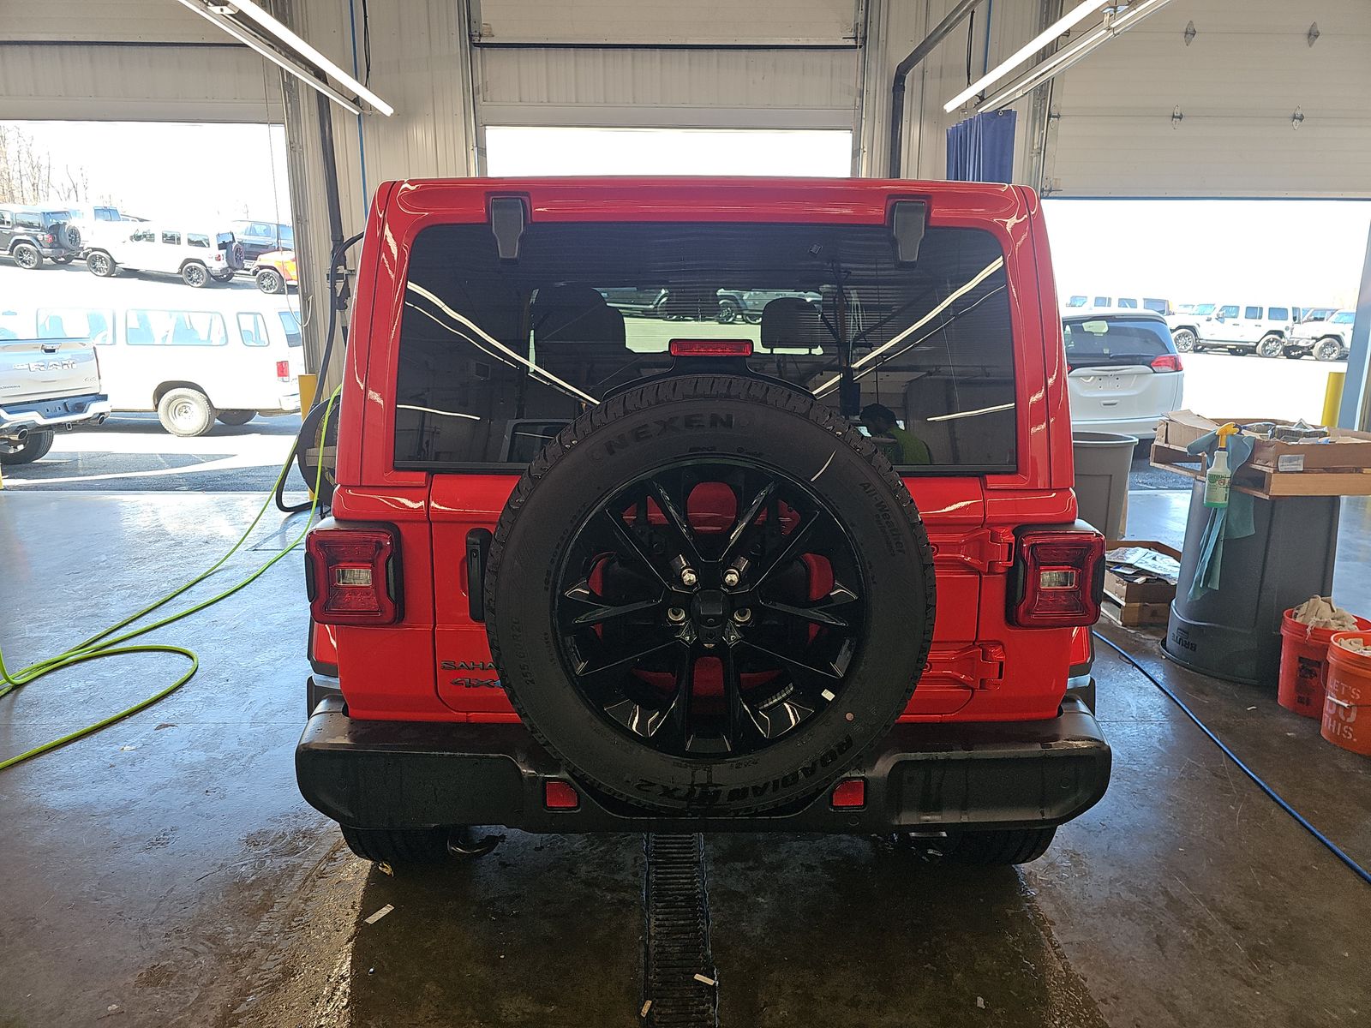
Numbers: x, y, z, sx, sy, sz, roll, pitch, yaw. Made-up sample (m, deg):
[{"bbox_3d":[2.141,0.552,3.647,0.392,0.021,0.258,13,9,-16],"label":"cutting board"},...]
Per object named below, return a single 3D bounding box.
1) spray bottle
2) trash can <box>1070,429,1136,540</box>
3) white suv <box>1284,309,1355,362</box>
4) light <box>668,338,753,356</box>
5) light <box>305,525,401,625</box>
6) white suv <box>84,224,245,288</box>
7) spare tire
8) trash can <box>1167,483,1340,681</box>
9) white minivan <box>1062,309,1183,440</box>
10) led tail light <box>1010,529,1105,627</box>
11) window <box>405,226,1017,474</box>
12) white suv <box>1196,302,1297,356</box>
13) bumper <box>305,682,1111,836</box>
[{"bbox_3d":[2.123,-0.193,3.600,0.115,0.330,0.090,0,12,-1],"label":"spray bottle"},{"bbox_3d":[2.720,-0.168,6.241,0.575,0.700,0.575,0,12,0],"label":"trash can"},{"bbox_3d":[24.089,-6.333,32.674,4.750,1.850,1.890,3,13,-2],"label":"white suv"},{"bbox_3d":[0.053,-0.315,1.729,0.158,0.034,0.045,0,12,-1],"label":"light"},{"bbox_3d":[-0.675,0.113,1.899,0.190,0.220,0.120,0,12,-1],"label":"light"},{"bbox_3d":[-16.846,-8.460,29.402,4.750,1.850,1.890,6,18,-1],"label":"white suv"},{"bbox_3d":[0.046,0.150,1.728,0.812,0.812,0.270,0,12,-1],"label":"spare tire"},{"bbox_3d":[2.508,0.263,4.024,0.630,0.810,0.630,0,12,0],"label":"trash can"},{"bbox_3d":[4.469,-1.998,12.848,2.020,1.780,5.170,-2,12,-9],"label":"white minivan"},{"bbox_3d":[0.755,0.122,1.895,0.180,0.210,0.120,0,12,-2],"label":"led tail light"},{"bbox_3d":[0.042,-0.344,1.886,1.290,0.530,0.050,0,0,-1],"label":"window"},{"bbox_3d":[19.235,-6.659,32.580,4.780,1.850,1.880,3,12,1],"label":"white suv"},{"bbox_3d":[0.041,0.527,2.035,1.710,0.235,0.370,0,12,-1],"label":"bumper"}]

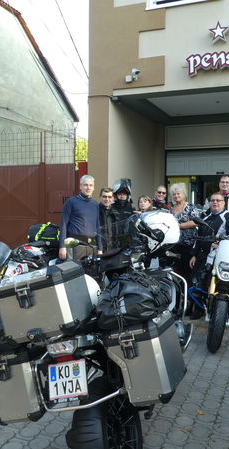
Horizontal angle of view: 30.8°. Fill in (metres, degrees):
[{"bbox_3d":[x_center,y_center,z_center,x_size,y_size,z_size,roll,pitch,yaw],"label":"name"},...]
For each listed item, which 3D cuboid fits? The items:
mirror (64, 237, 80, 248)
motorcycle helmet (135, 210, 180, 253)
[{"bbox_3d":[-0.342,0.143,3.300,0.140,0.090,0.060,1,2,12],"label":"mirror"},{"bbox_3d":[0.321,0.052,3.100,0.340,0.280,0.260,-13,2,-20],"label":"motorcycle helmet"}]

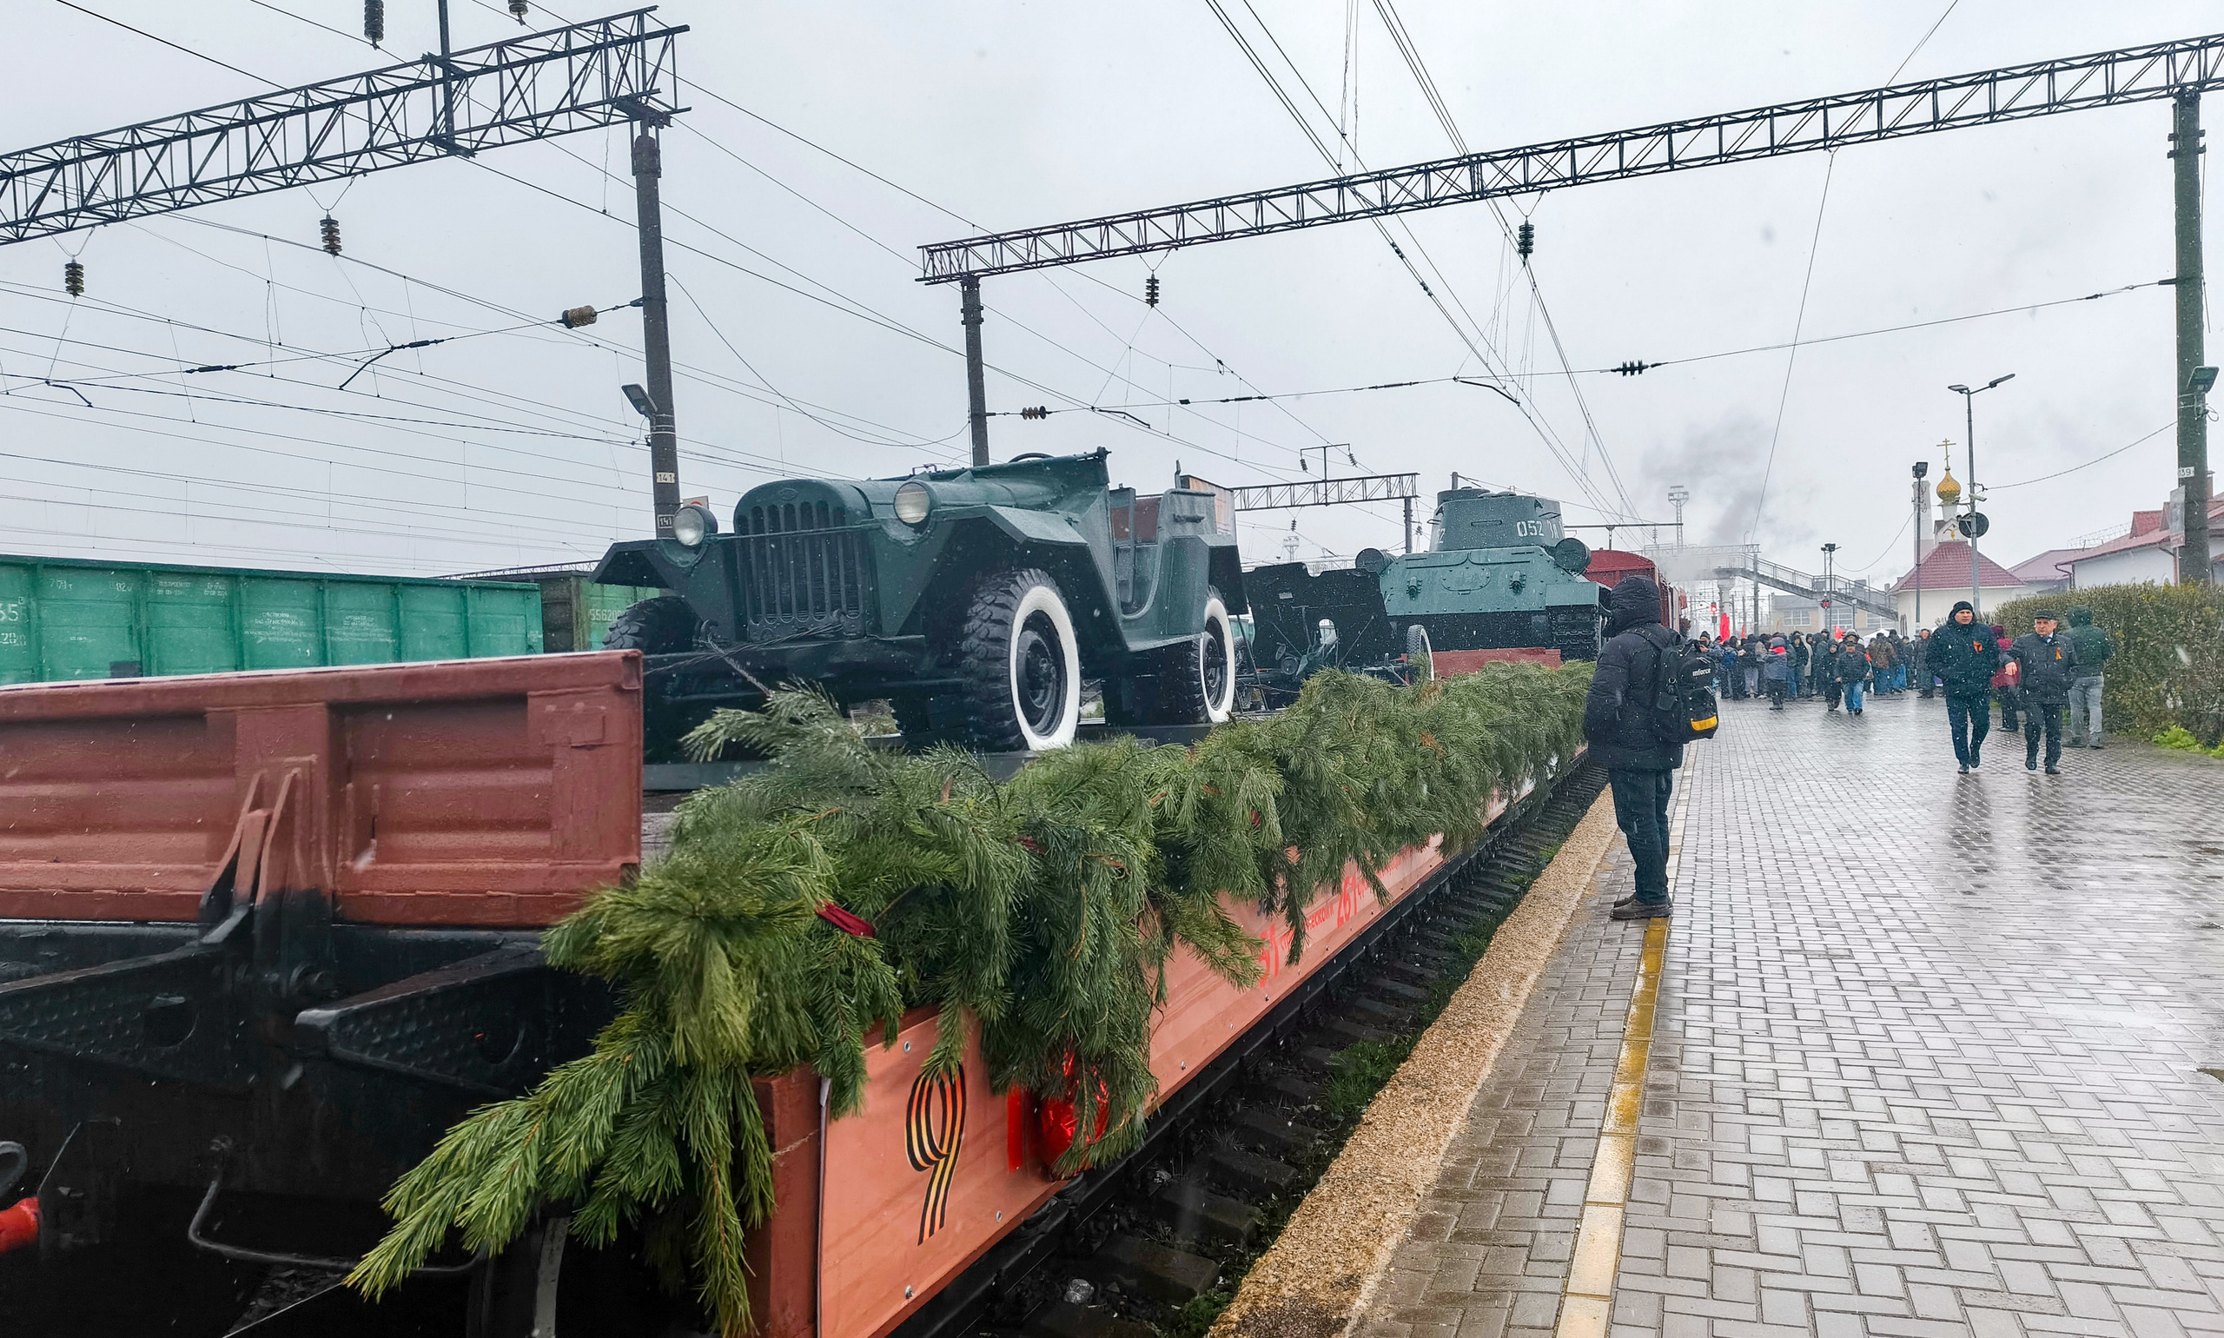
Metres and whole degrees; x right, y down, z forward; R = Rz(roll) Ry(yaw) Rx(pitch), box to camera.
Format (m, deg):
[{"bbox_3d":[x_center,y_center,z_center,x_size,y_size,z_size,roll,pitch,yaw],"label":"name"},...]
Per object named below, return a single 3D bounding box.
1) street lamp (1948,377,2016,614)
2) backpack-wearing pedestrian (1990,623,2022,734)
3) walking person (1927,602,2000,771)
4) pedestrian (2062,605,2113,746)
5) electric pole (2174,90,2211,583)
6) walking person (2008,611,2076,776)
[{"bbox_3d":[20.813,-3.109,34.997,0.900,7.500,1.900,-2,0,-23],"label":"street lamp"},{"bbox_3d":[13.380,0.128,22.188,0.460,1.588,0.520,-3,0,19],"label":"backpack-wearing pedestrian"},{"bbox_3d":[8.955,0.194,15.594,0.640,1.803,0.450,-3,0,26],"label":"walking person"},{"bbox_3d":[12.029,0.084,18.323,0.580,1.743,0.420,-3,0,36],"label":"pedestrian"},{"bbox_3d":[16.734,-4.103,22.900,0.420,9.731,0.420,-3,0,22],"label":"electric pole"},{"bbox_3d":[9.683,0.244,15.350,0.620,1.700,0.450,-2,0,22],"label":"walking person"}]

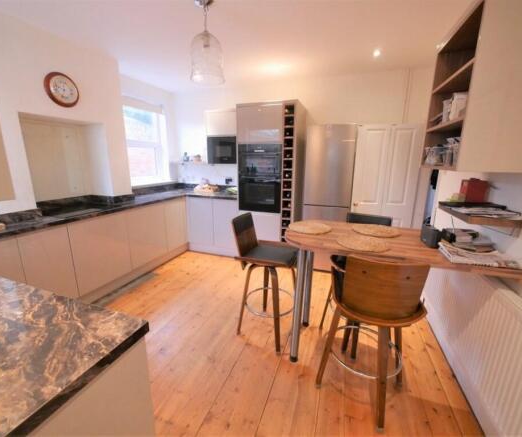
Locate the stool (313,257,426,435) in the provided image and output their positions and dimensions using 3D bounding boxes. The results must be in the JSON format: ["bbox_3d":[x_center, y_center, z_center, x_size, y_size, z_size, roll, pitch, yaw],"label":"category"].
[{"bbox_3d":[0.644,0.625,1.404,0.510,0.970,0.530,5,14,19],"label":"stool"}]

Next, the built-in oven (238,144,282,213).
[{"bbox_3d":[0.070,-0.574,3.358,0.602,0.880,0.550,5,14,19],"label":"built-in oven"}]

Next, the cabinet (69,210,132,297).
[{"bbox_3d":[-1.871,0.303,2.494,0.580,0.708,0.591,5,14,19],"label":"cabinet"}]

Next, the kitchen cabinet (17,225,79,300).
[{"bbox_3d":[-2.020,0.459,2.078,0.580,0.805,0.355,6,15,19],"label":"kitchen cabinet"}]

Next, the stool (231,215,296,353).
[{"bbox_3d":[0.072,0.501,1.959,0.565,0.990,0.450,7,16,22],"label":"stool"}]

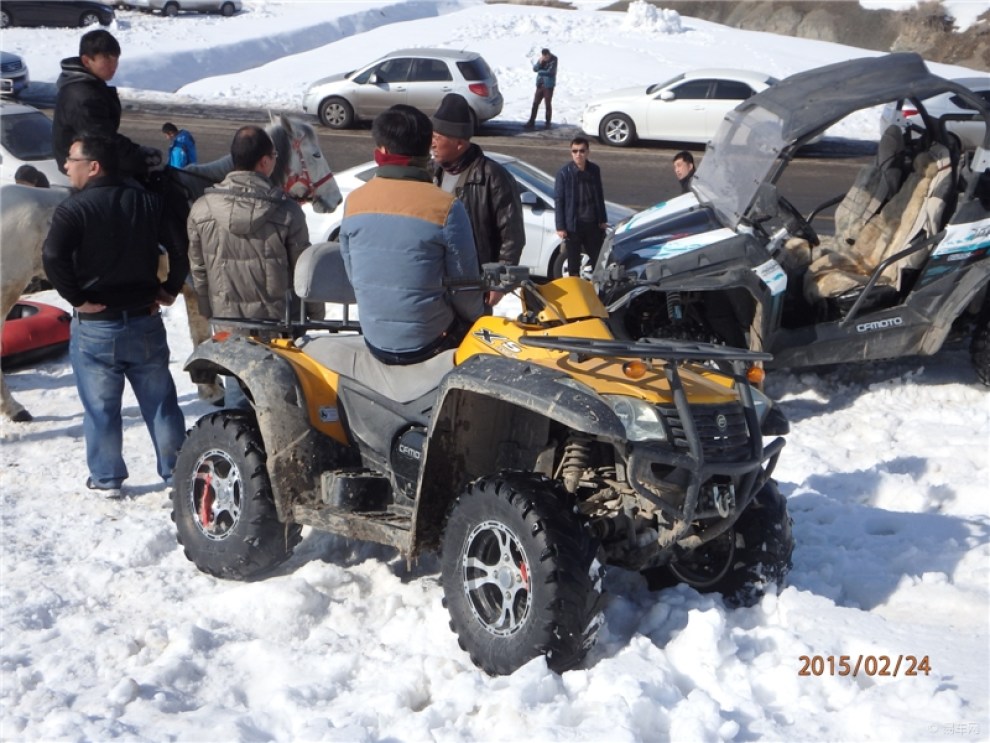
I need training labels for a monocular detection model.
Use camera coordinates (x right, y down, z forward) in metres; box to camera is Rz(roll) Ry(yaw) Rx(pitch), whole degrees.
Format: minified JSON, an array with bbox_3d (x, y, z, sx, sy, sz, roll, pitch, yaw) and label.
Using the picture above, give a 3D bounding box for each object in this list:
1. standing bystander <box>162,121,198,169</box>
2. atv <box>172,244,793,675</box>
[{"bbox_3d":[-3.805,-2.200,14.623,0.420,1.620,0.500,1,16,5],"label":"standing bystander"},{"bbox_3d":[-0.107,0.225,4.407,2.280,1.310,1.170,9,6,42],"label":"atv"}]

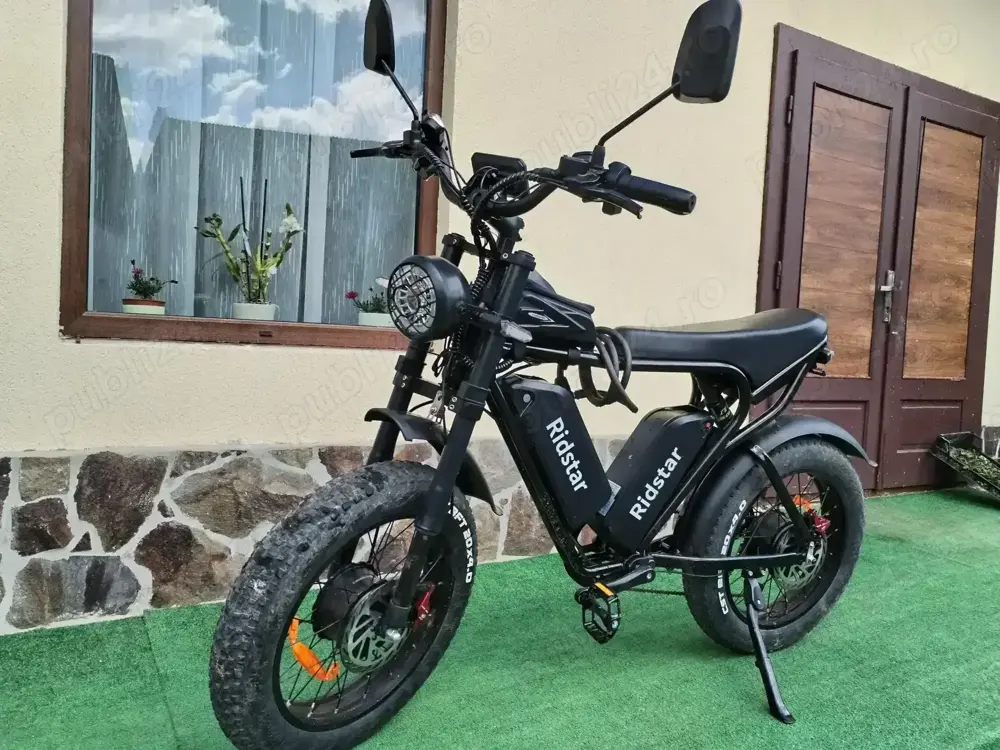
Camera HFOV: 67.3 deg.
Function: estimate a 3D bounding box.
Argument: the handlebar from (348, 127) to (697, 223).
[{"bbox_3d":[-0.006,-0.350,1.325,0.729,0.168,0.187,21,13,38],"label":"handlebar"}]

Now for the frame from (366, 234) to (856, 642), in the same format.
[{"bbox_3d":[0.370,0.110,1.637,1.438,0.749,0.286,0,10,-26],"label":"frame"}]

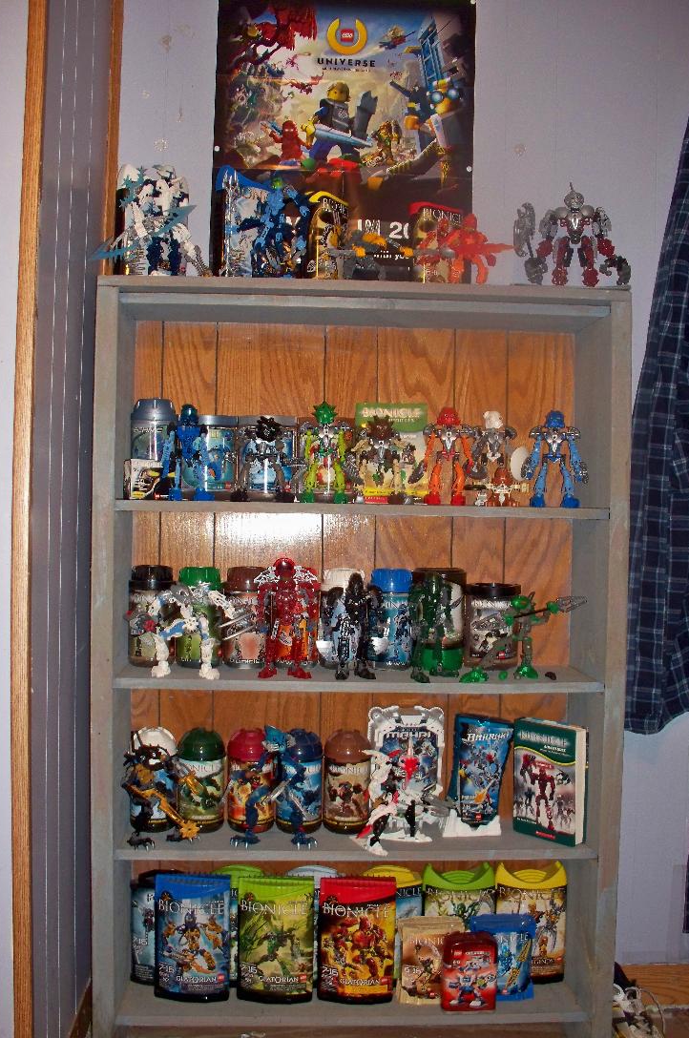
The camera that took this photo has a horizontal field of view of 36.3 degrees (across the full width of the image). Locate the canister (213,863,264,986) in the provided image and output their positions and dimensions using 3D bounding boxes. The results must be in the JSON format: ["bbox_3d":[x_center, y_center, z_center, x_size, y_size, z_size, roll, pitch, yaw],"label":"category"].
[{"bbox_3d":[-0.192,0.736,1.915,0.124,0.218,0.072,1,1,-3],"label":"canister"}]

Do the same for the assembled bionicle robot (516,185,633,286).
[{"bbox_3d":[0.395,-0.489,1.820,0.198,0.171,0.090,1,1,-4],"label":"assembled bionicle robot"}]

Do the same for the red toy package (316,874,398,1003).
[{"bbox_3d":[0.022,0.750,1.872,0.133,0.214,0.065,1,1,-4],"label":"red toy package"}]

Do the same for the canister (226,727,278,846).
[{"bbox_3d":[-0.170,0.477,1.913,0.087,0.182,0.087,1,1,-4],"label":"canister"}]

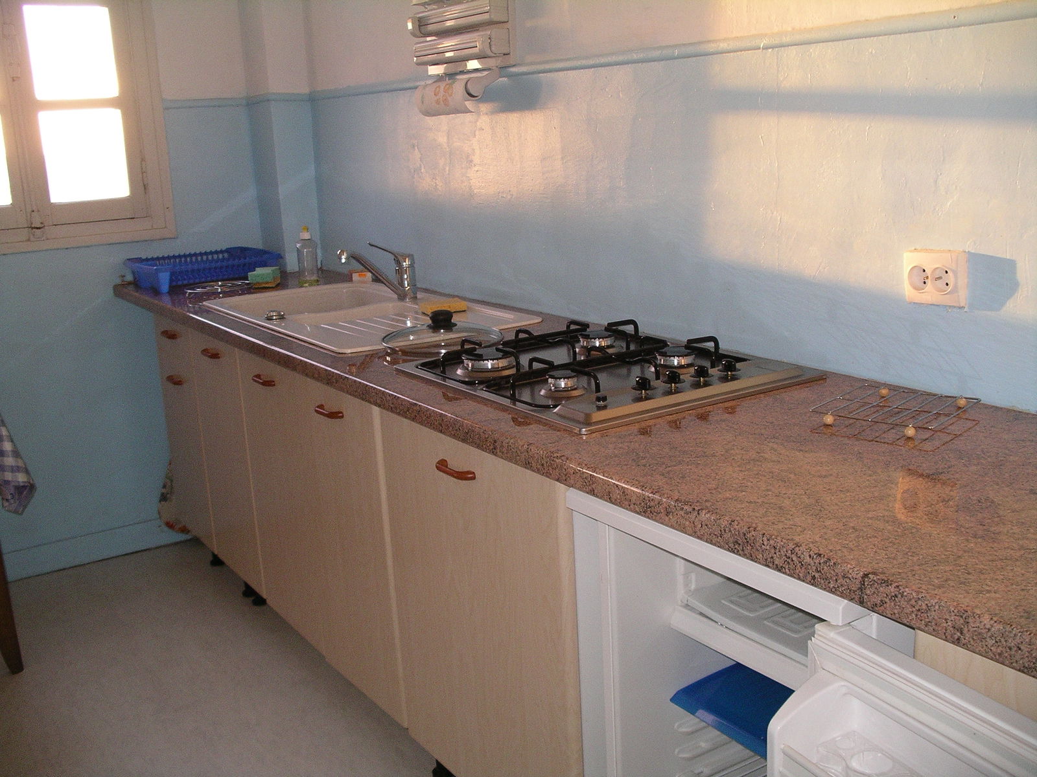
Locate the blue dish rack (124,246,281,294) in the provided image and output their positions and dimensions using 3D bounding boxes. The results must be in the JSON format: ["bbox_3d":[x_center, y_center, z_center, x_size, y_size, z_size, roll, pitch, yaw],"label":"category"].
[{"bbox_3d":[-1.007,-0.382,3.554,0.385,0.085,0.380,-11,16,-31],"label":"blue dish rack"}]

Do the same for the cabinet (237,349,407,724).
[{"bbox_3d":[-0.214,0.236,2.626,0.580,0.686,0.786,-11,16,-31],"label":"cabinet"}]

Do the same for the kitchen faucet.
[{"bbox_3d":[-0.364,-0.302,2.889,0.210,0.160,0.050,-11,16,-31],"label":"kitchen faucet"}]

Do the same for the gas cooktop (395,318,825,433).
[{"bbox_3d":[0.141,-0.051,1.995,0.507,0.060,0.600,-11,16,-31],"label":"gas cooktop"}]

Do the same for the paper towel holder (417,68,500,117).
[{"bbox_3d":[-0.145,-0.718,2.693,0.120,0.101,0.240,-11,16,-31],"label":"paper towel holder"}]

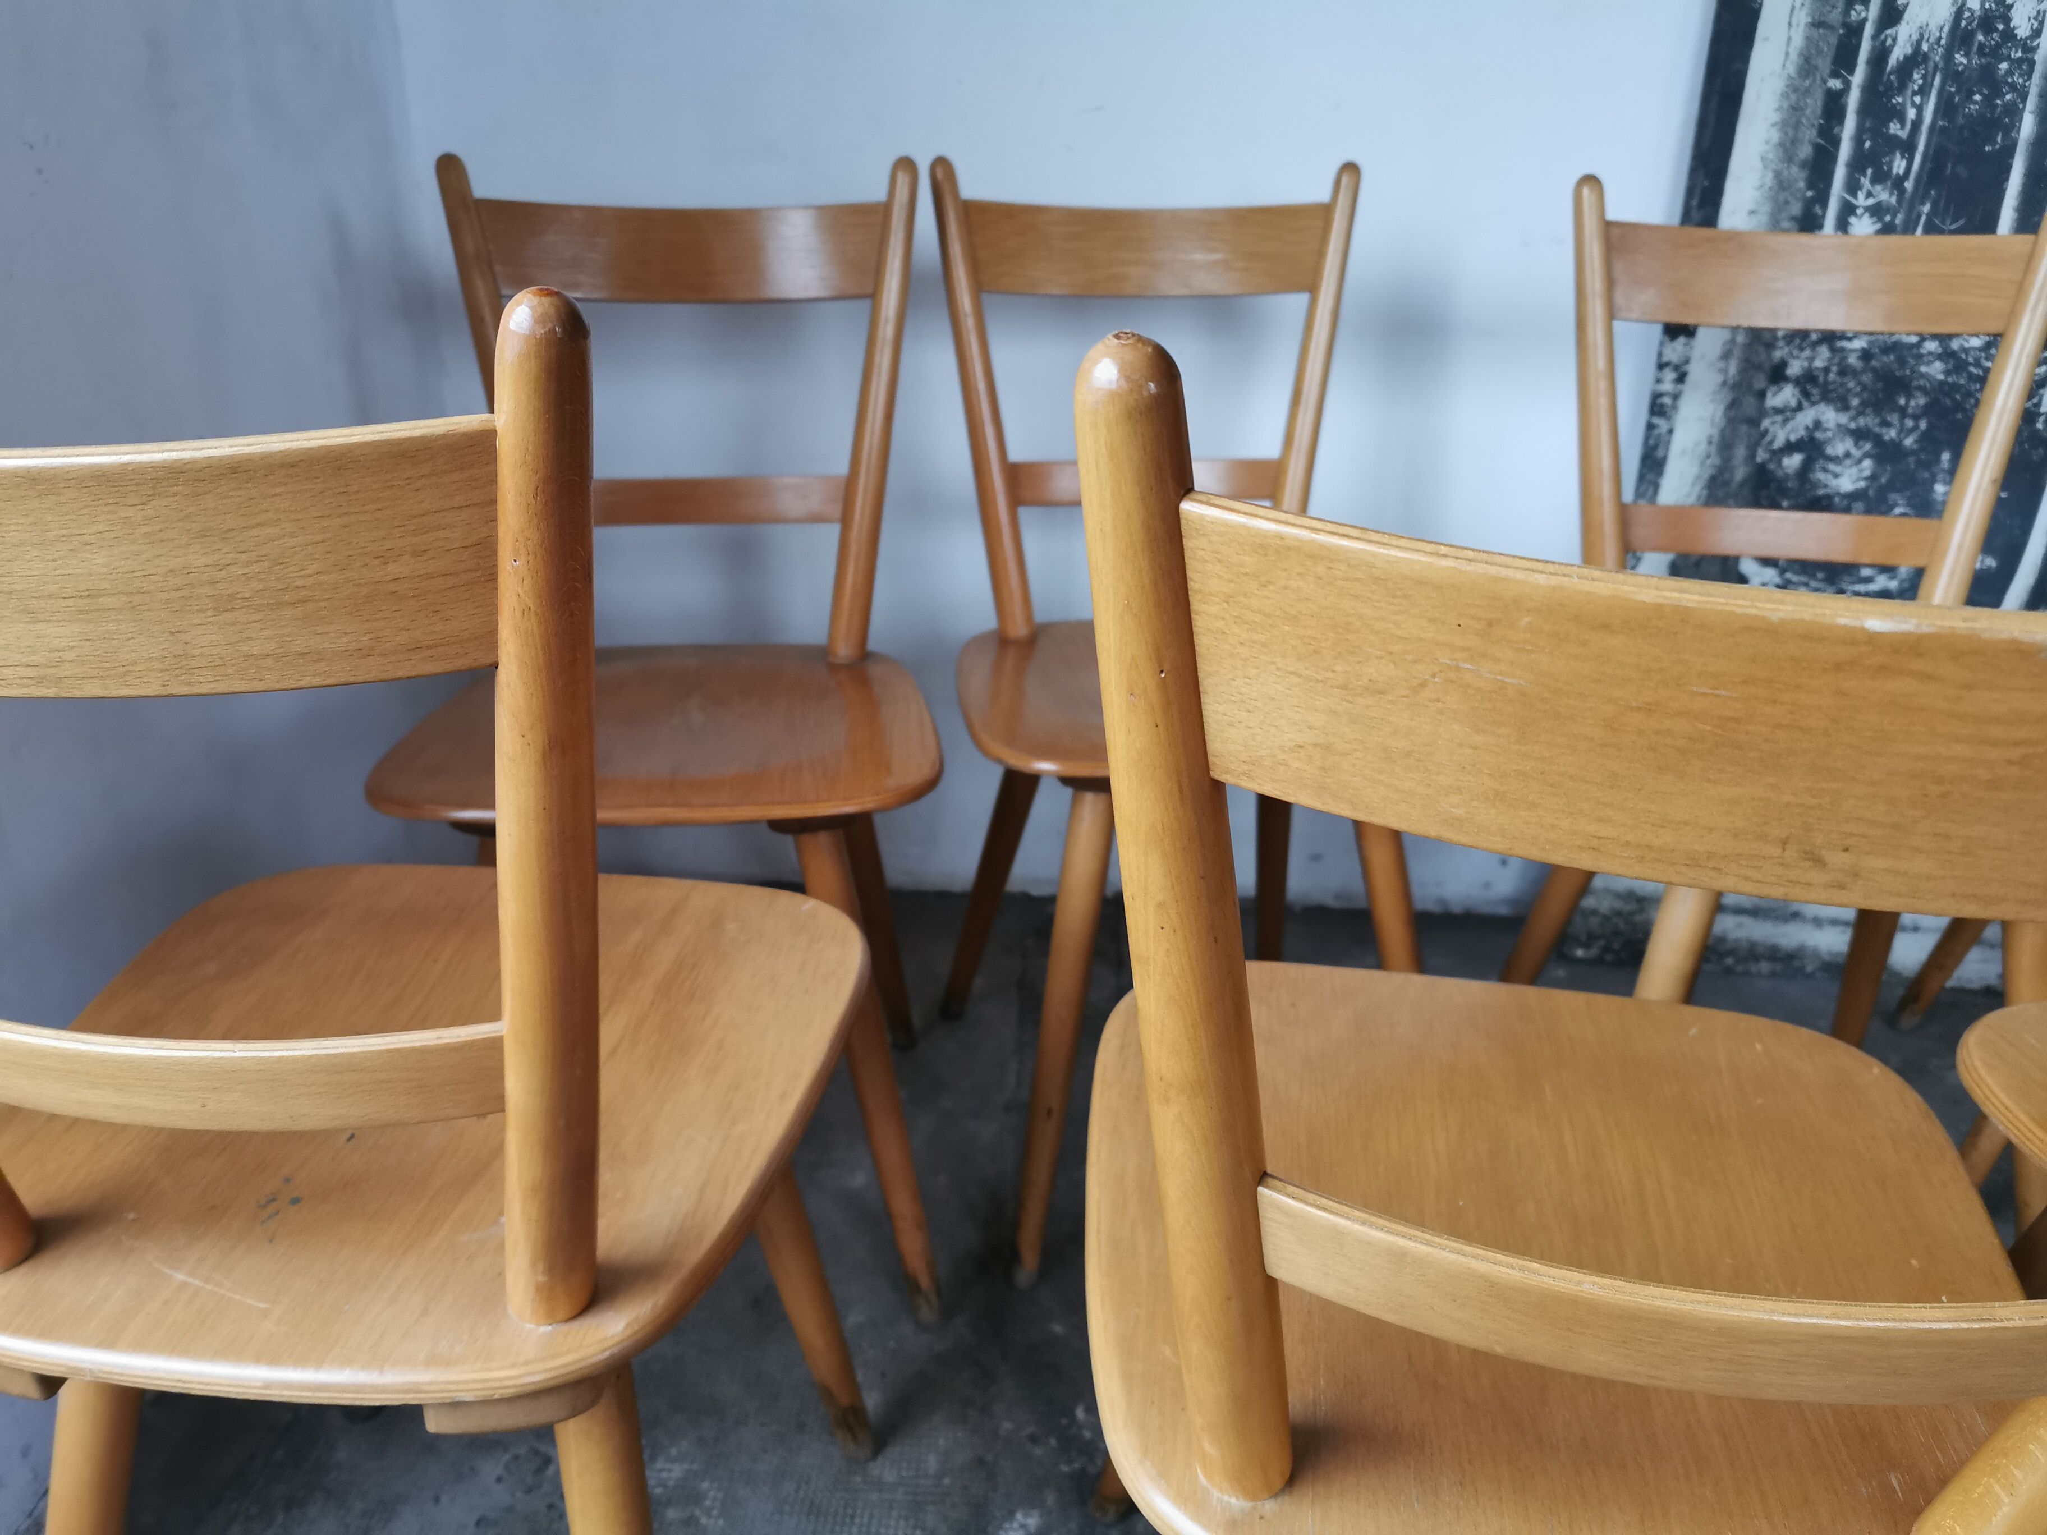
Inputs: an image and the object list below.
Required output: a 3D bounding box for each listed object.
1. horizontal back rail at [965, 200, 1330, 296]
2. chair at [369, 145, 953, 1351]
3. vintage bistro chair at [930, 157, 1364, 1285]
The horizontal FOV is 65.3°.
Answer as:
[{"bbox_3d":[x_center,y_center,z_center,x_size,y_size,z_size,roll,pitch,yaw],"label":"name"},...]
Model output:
[{"bbox_3d":[0.110,-0.468,1.441,0.332,0.079,0.041,-3,14,-11],"label":"horizontal back rail"},{"bbox_3d":[-0.271,-0.031,1.282,0.405,0.849,0.453,-1,23,-5],"label":"chair"},{"bbox_3d":[0.145,-0.063,1.382,0.405,0.849,0.453,-3,23,-11],"label":"vintage bistro chair"}]

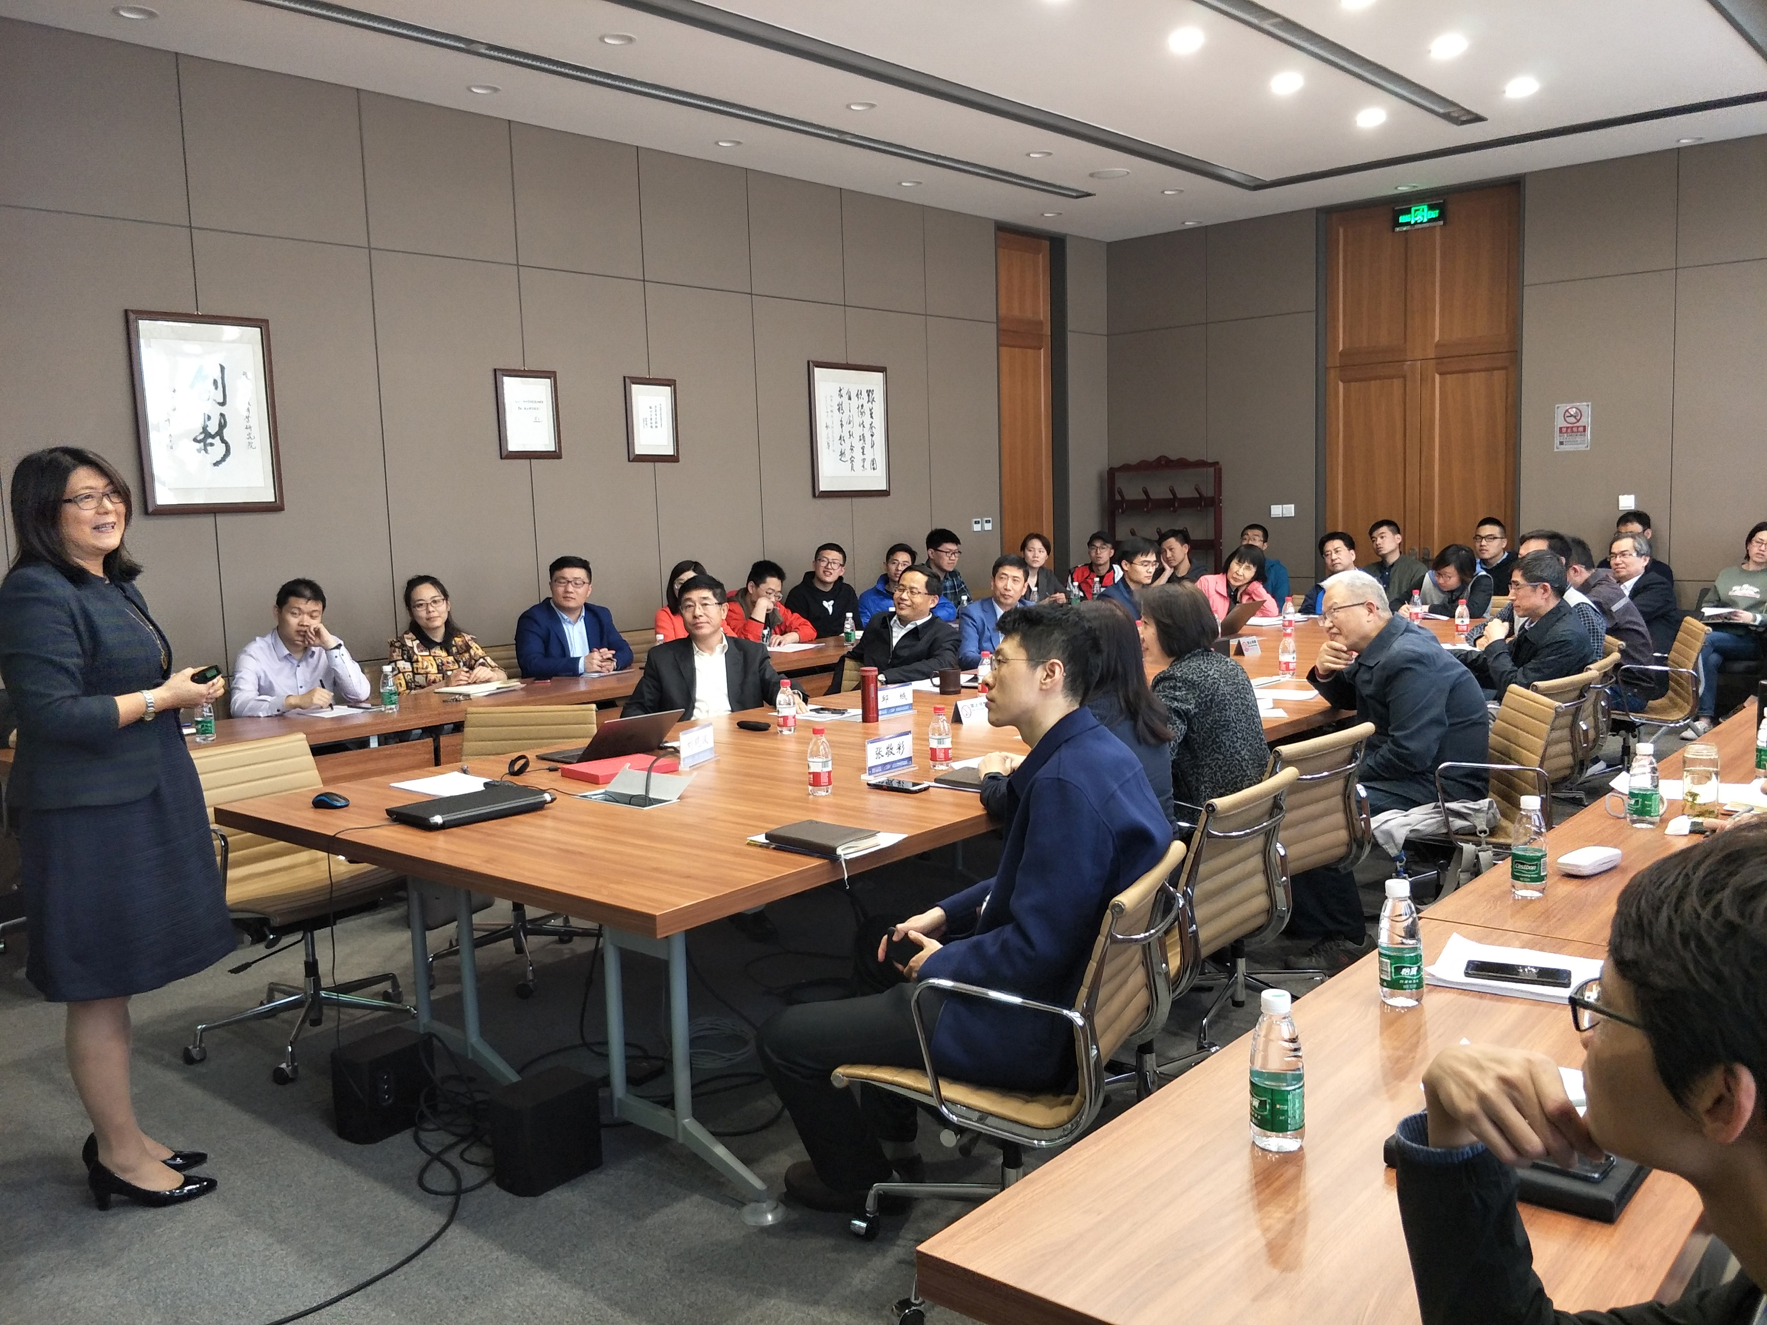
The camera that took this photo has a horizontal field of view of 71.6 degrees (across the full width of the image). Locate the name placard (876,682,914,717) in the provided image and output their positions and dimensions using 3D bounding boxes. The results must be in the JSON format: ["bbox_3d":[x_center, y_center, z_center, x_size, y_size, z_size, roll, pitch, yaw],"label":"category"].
[{"bbox_3d":[0.042,0.141,4.498,0.200,0.110,0.065,-8,9,-43],"label":"name placard"}]

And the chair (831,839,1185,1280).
[{"bbox_3d":[0.235,0.770,2.393,0.640,0.840,0.600,3,9,34],"label":"chair"}]

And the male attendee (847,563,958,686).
[{"bbox_3d":[0.121,0.167,5.445,0.530,1.200,0.780,-3,6,-8],"label":"male attendee"}]

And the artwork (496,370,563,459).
[{"bbox_3d":[-1.854,-1.306,6.443,0.345,0.455,0.035,-8,9,-43],"label":"artwork"}]

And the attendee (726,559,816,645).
[{"bbox_3d":[-0.595,0.103,6.211,0.540,1.250,0.750,-8,9,-38],"label":"attendee"}]

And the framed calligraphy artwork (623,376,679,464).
[{"bbox_3d":[-1.302,-1.366,6.914,0.355,0.465,0.030,-8,9,-44],"label":"framed calligraphy artwork"}]

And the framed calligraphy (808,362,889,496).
[{"bbox_3d":[-0.198,-1.517,8.005,0.700,0.855,0.040,-8,9,-43],"label":"framed calligraphy"}]

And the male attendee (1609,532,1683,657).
[{"bbox_3d":[3.590,0.011,5.939,0.800,1.260,0.560,0,6,13],"label":"male attendee"}]

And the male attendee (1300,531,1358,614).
[{"bbox_3d":[2.753,-0.188,7.503,0.750,1.230,0.520,-8,9,-42],"label":"male attendee"}]

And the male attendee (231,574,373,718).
[{"bbox_3d":[-2.288,0.306,4.828,0.560,1.260,0.760,-6,7,-28],"label":"male attendee"}]

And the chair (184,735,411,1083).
[{"bbox_3d":[-1.708,0.684,3.568,0.650,0.840,0.600,4,10,41],"label":"chair"}]

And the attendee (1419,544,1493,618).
[{"bbox_3d":[3.095,-0.104,6.908,0.550,1.150,0.780,3,8,38],"label":"attendee"}]

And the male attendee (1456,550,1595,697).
[{"bbox_3d":[2.311,0.227,4.635,0.800,1.250,0.560,2,7,30],"label":"male attendee"}]

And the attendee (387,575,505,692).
[{"bbox_3d":[-1.801,0.243,5.291,0.500,1.250,0.720,-7,8,-39],"label":"attendee"}]

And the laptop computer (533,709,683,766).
[{"bbox_3d":[-0.859,0.213,3.850,0.355,0.158,0.310,4,9,39],"label":"laptop computer"}]

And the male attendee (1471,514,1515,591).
[{"bbox_3d":[3.761,-0.252,7.539,0.780,1.280,0.520,-8,9,-42],"label":"male attendee"}]

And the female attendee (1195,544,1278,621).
[{"bbox_3d":[2.016,-0.070,7.006,0.500,1.220,0.720,-2,7,-2],"label":"female attendee"}]

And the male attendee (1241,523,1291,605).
[{"bbox_3d":[2.486,-0.328,8.426,0.520,1.230,0.780,3,8,38],"label":"male attendee"}]

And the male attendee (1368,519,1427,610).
[{"bbox_3d":[3.232,-0.283,7.948,0.780,1.270,0.520,-8,9,-42],"label":"male attendee"}]

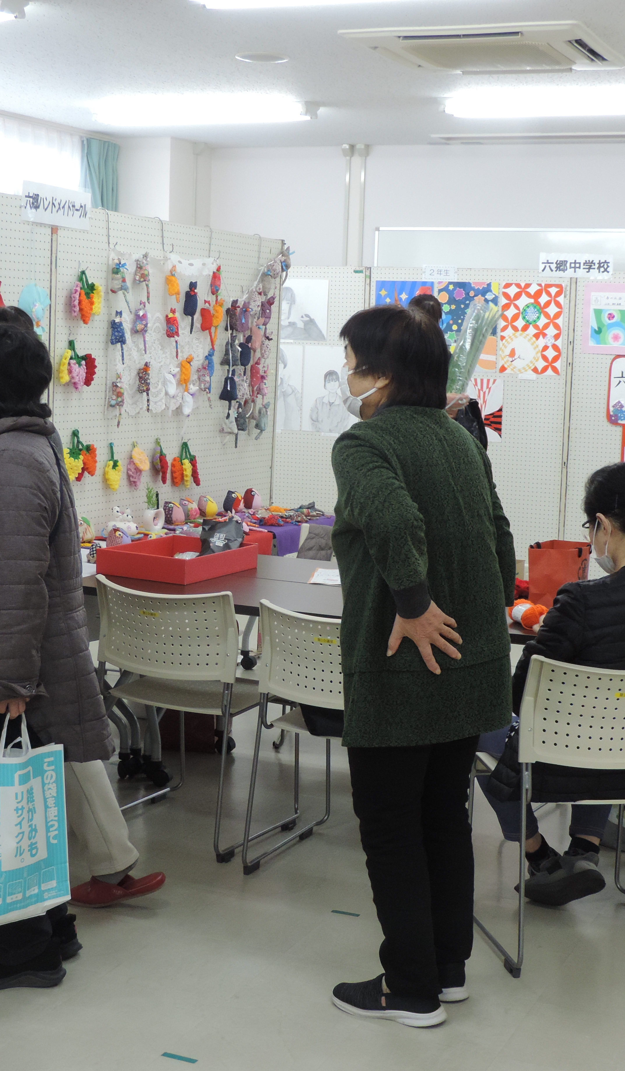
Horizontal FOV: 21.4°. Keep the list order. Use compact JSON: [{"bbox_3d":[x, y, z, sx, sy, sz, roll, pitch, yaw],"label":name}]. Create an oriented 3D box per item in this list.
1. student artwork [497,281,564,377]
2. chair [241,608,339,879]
[{"bbox_3d":[1.239,-1.170,9.368,0.370,0.520,0.015,5,8,23],"label":"student artwork"},{"bbox_3d":[0.138,0.571,4.691,0.500,0.780,0.550,6,8,27],"label":"chair"}]

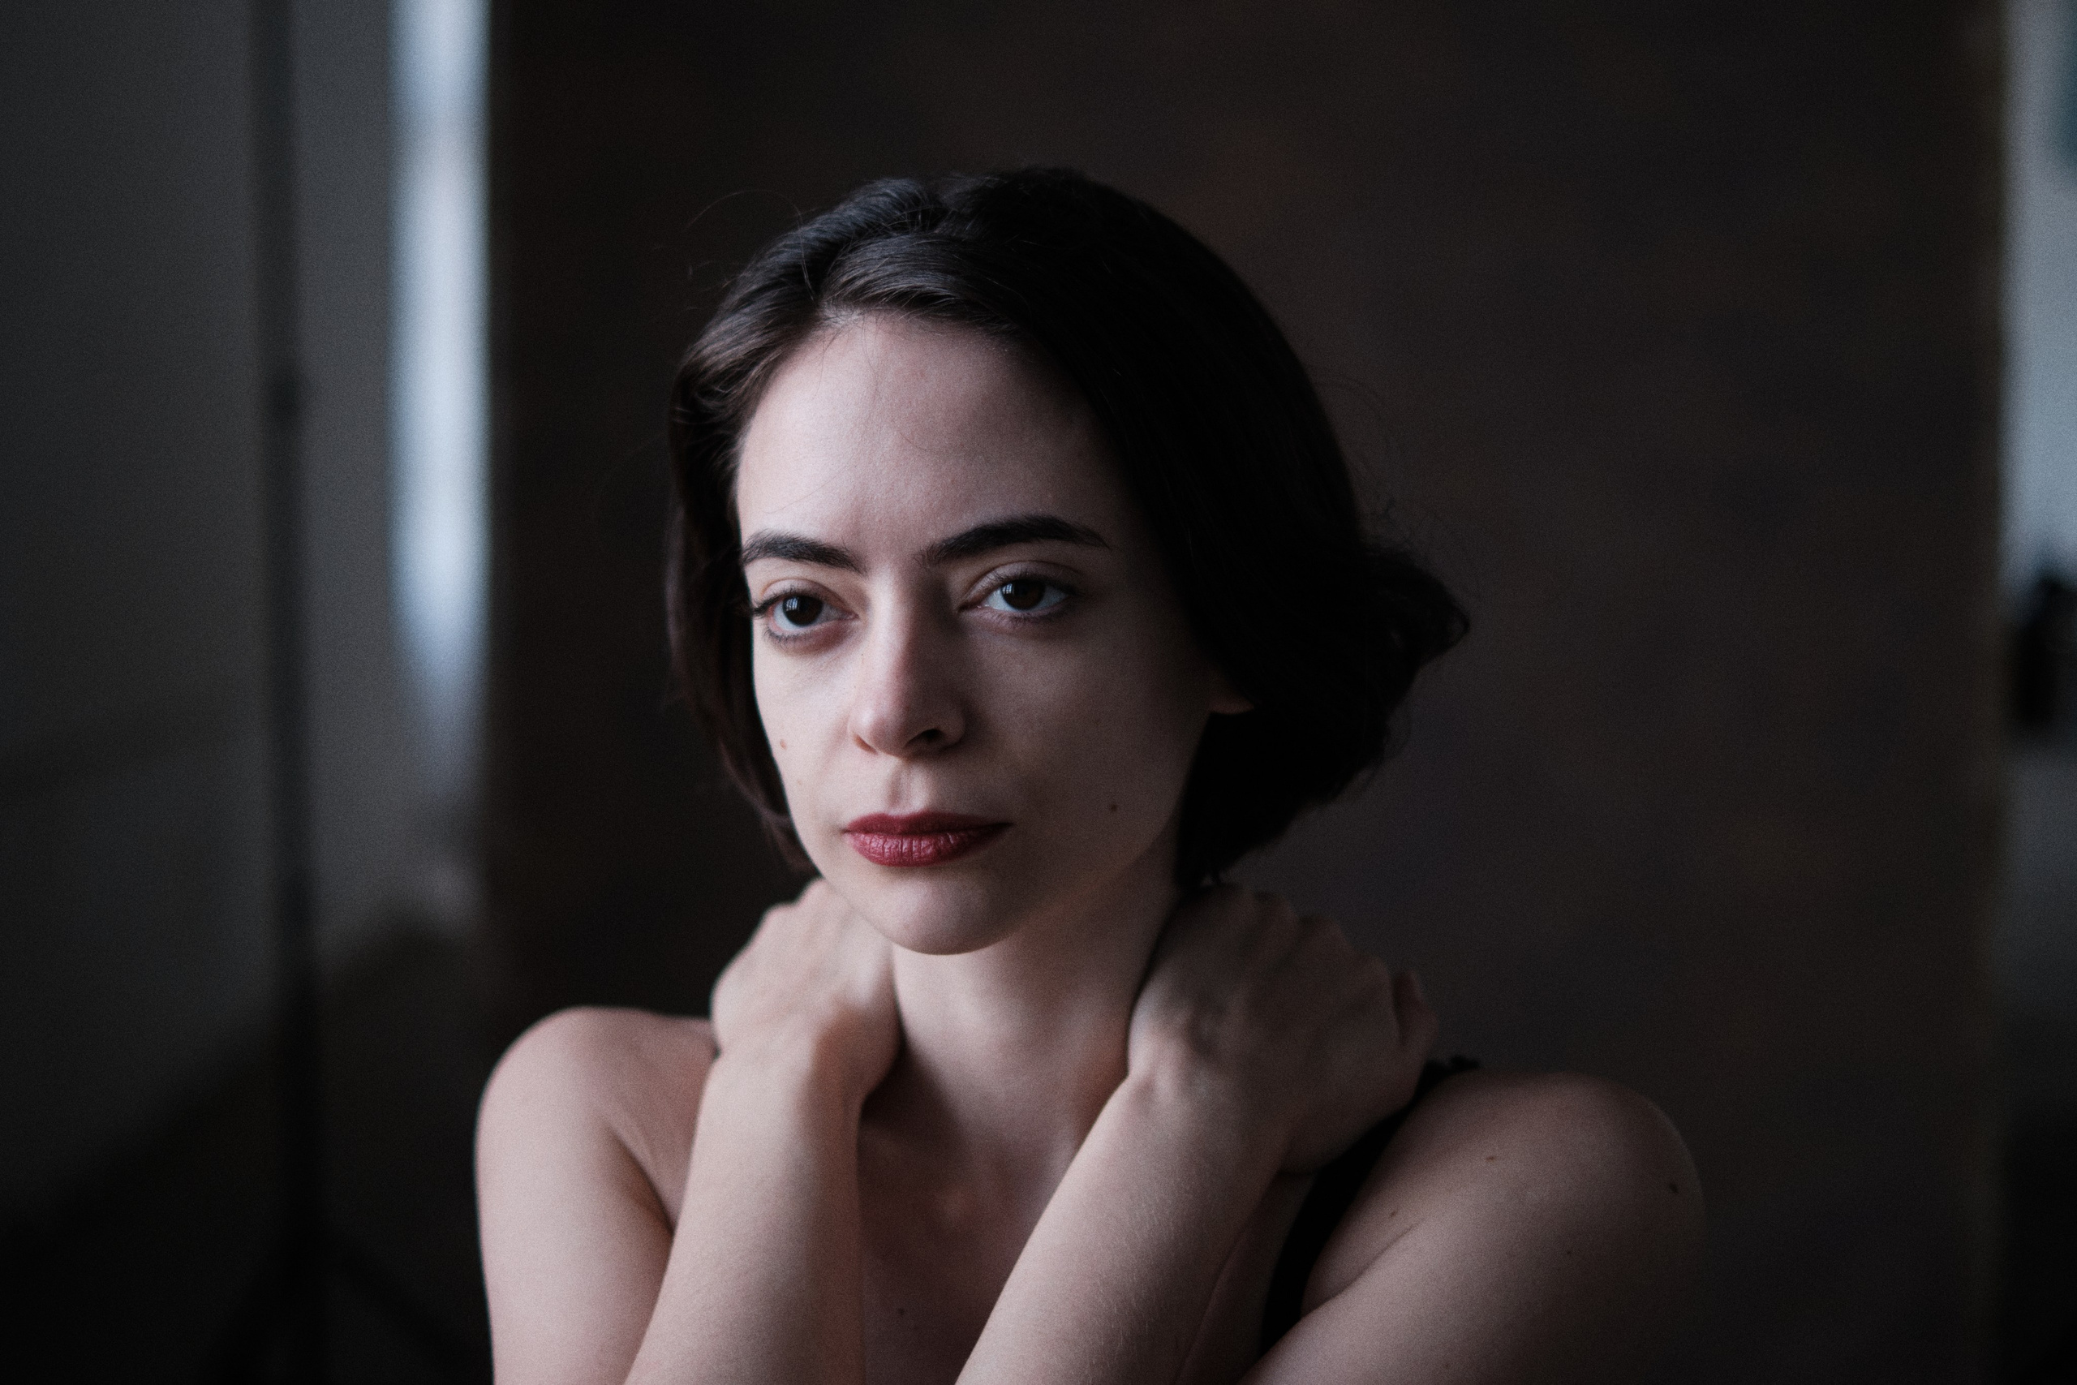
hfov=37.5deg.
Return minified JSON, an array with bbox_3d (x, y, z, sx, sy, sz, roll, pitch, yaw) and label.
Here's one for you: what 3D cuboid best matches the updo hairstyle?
[{"bbox_3d":[0.013,-0.050,0.920,0.200,0.220,0.225,0,4,25],"label":"updo hairstyle"}]

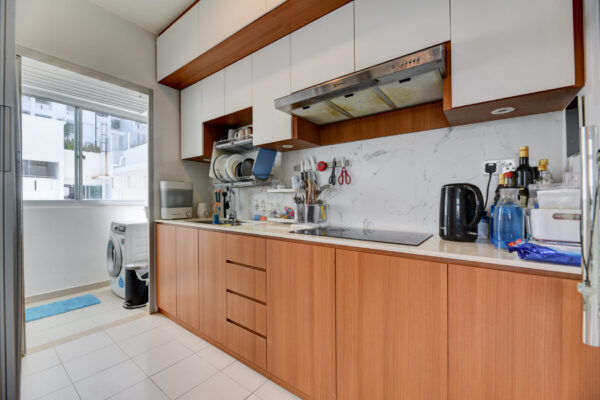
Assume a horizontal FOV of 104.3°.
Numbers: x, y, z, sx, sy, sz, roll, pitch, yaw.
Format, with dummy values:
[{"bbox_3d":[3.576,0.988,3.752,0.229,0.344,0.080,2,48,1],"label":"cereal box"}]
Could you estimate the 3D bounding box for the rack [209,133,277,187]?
[{"bbox_3d":[-0.565,-0.345,2.260,0.650,0.450,0.258,0,0,36],"label":"rack"}]

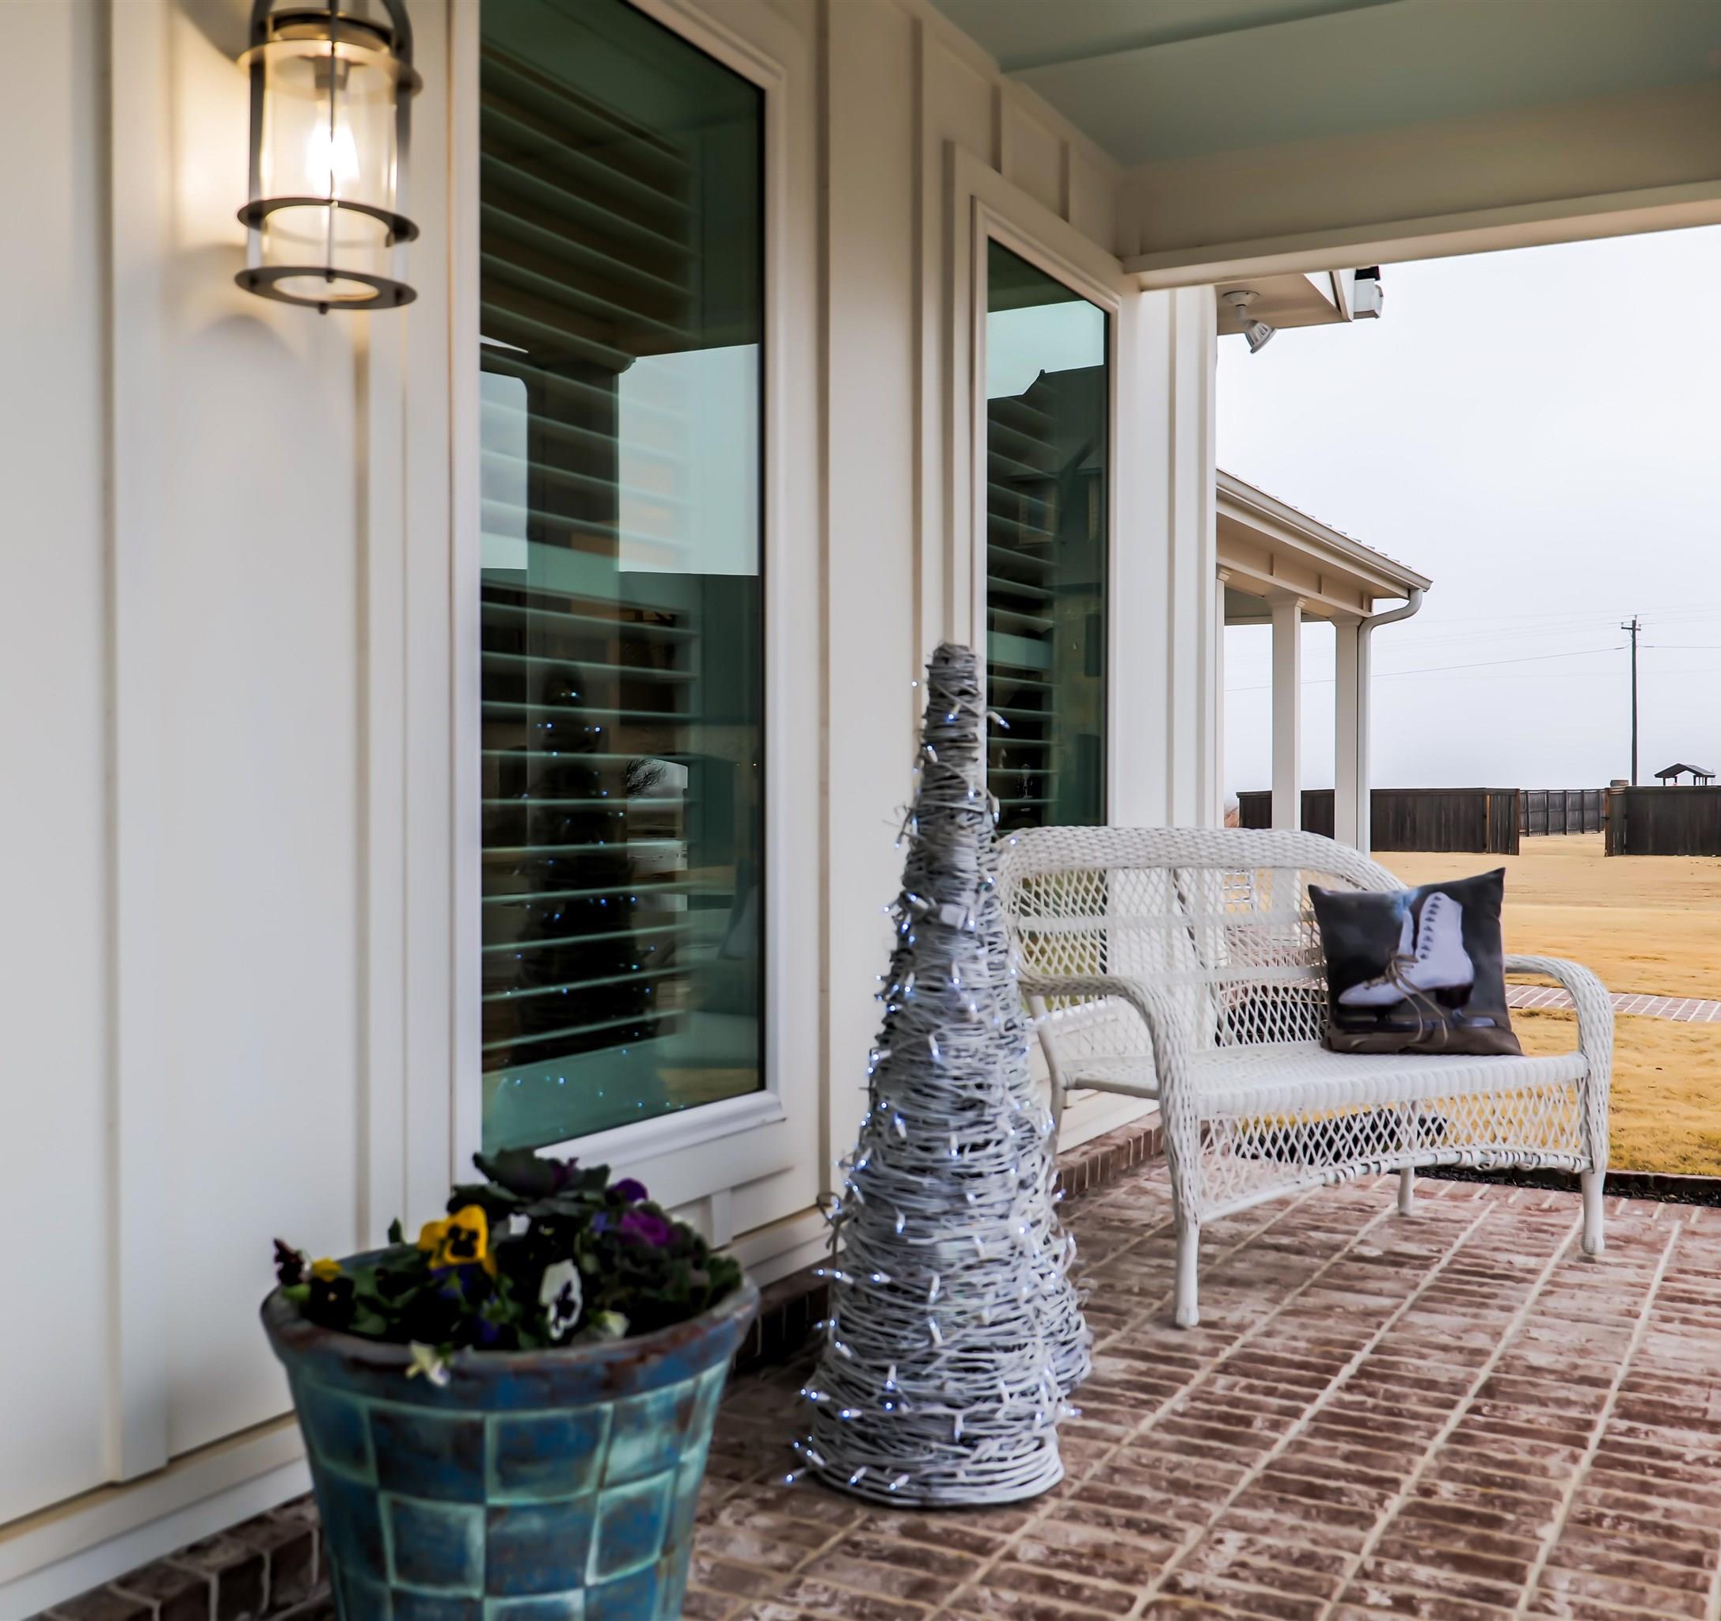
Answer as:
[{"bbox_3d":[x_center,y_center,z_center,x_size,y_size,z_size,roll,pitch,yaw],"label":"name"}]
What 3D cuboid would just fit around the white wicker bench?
[{"bbox_3d":[0.923,0.489,4.139,1.232,0.912,0.678,0,0,-31],"label":"white wicker bench"}]

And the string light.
[{"bbox_3d":[0.115,0.351,2.845,0.385,1.190,0.385,0,0,0],"label":"string light"}]

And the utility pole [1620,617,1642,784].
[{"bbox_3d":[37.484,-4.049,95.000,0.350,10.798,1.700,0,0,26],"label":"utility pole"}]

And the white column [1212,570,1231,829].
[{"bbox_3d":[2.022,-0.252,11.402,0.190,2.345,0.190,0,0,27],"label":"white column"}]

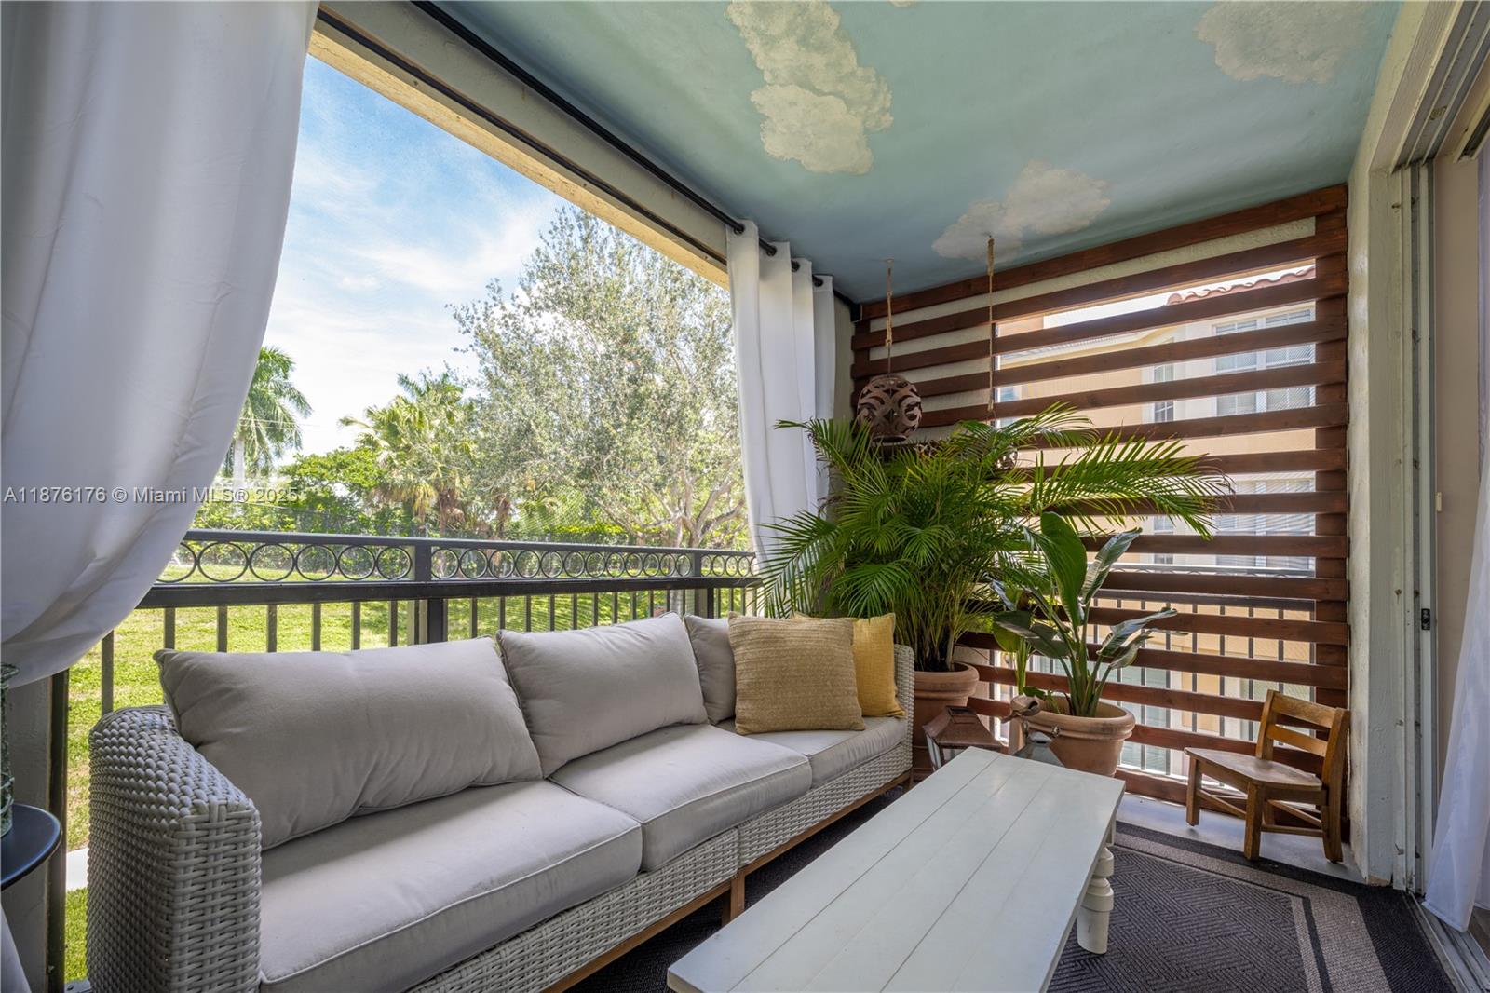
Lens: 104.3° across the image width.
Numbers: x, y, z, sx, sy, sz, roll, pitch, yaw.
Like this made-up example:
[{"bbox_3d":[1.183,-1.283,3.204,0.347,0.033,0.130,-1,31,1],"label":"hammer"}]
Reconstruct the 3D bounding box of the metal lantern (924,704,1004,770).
[{"bbox_3d":[0.935,1.130,2.500,0.265,0.430,0.260,1,-3,-3],"label":"metal lantern"}]

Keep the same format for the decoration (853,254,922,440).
[{"bbox_3d":[0.825,-0.825,3.310,0.375,1.060,0.375,0,-3,14],"label":"decoration"}]

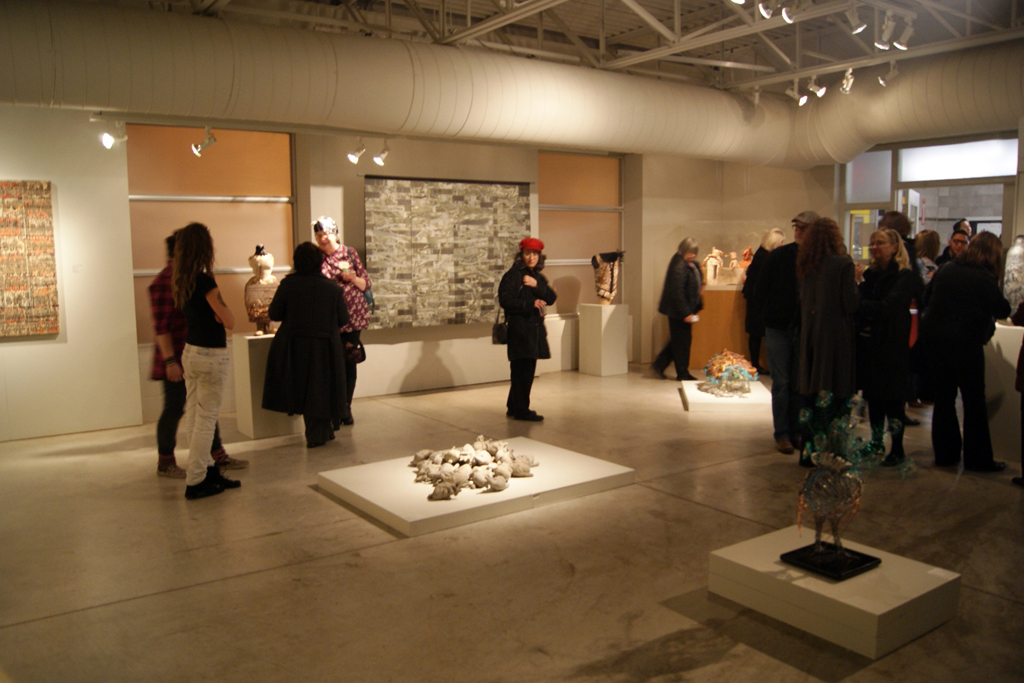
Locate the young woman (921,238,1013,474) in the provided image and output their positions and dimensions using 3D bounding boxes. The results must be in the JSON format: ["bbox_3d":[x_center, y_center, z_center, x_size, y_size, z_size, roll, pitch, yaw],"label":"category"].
[{"bbox_3d":[3.134,0.065,5.297,0.430,1.618,0.510,-4,7,-32],"label":"young woman"}]

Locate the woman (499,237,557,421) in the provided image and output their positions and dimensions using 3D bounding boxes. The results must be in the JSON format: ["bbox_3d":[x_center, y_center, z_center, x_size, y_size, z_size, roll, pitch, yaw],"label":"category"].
[{"bbox_3d":[0.142,-0.124,7.060,0.400,1.651,0.530,4,7,40],"label":"woman"}]

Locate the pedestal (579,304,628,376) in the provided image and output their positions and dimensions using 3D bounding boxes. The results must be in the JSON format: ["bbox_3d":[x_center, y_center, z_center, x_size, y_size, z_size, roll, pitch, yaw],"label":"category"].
[{"bbox_3d":[1.182,-0.034,9.880,0.440,0.880,0.459,-4,7,-32],"label":"pedestal"}]

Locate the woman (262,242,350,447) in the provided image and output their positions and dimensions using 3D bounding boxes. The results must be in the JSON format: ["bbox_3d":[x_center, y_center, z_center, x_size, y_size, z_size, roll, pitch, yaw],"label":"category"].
[{"bbox_3d":[-1.648,0.016,6.162,0.700,1.609,0.480,-2,6,-8],"label":"woman"}]

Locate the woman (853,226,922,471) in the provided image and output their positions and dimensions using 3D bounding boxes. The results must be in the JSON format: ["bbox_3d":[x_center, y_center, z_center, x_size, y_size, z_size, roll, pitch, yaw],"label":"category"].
[{"bbox_3d":[2.663,0.038,5.447,0.350,1.649,0.480,-4,7,-27],"label":"woman"}]

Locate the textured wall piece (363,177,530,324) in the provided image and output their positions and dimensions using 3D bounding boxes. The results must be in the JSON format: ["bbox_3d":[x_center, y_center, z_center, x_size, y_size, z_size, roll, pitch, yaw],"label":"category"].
[{"bbox_3d":[-0.660,-0.988,8.626,2.106,1.621,0.050,-5,7,-33],"label":"textured wall piece"}]

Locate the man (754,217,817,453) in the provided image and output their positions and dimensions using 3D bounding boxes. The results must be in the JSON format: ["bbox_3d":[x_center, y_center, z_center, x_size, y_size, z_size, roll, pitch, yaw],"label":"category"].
[{"bbox_3d":[2.101,-0.076,5.714,0.560,1.762,0.380,-1,6,-5],"label":"man"}]

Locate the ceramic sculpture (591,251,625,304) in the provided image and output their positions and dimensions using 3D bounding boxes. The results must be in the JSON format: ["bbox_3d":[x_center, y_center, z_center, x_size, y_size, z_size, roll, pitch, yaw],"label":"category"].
[{"bbox_3d":[1.212,-0.814,9.796,0.380,0.688,0.270,-4,7,-31],"label":"ceramic sculpture"}]

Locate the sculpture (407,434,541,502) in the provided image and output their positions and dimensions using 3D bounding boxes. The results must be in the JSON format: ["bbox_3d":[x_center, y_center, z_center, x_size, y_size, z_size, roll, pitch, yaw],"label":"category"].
[{"bbox_3d":[-0.272,0.779,4.978,0.950,0.170,0.890,-5,8,-36],"label":"sculpture"}]

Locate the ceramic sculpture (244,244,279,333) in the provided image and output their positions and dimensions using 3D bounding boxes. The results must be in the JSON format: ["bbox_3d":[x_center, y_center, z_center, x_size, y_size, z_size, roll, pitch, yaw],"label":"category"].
[{"bbox_3d":[-2.110,-0.436,6.510,0.320,0.775,0.270,-4,7,-30],"label":"ceramic sculpture"}]

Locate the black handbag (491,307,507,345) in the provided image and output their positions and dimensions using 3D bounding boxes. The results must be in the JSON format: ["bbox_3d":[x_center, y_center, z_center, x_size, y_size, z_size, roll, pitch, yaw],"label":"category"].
[{"bbox_3d":[-0.106,-0.143,7.110,0.200,0.340,0.120,2,6,25],"label":"black handbag"}]

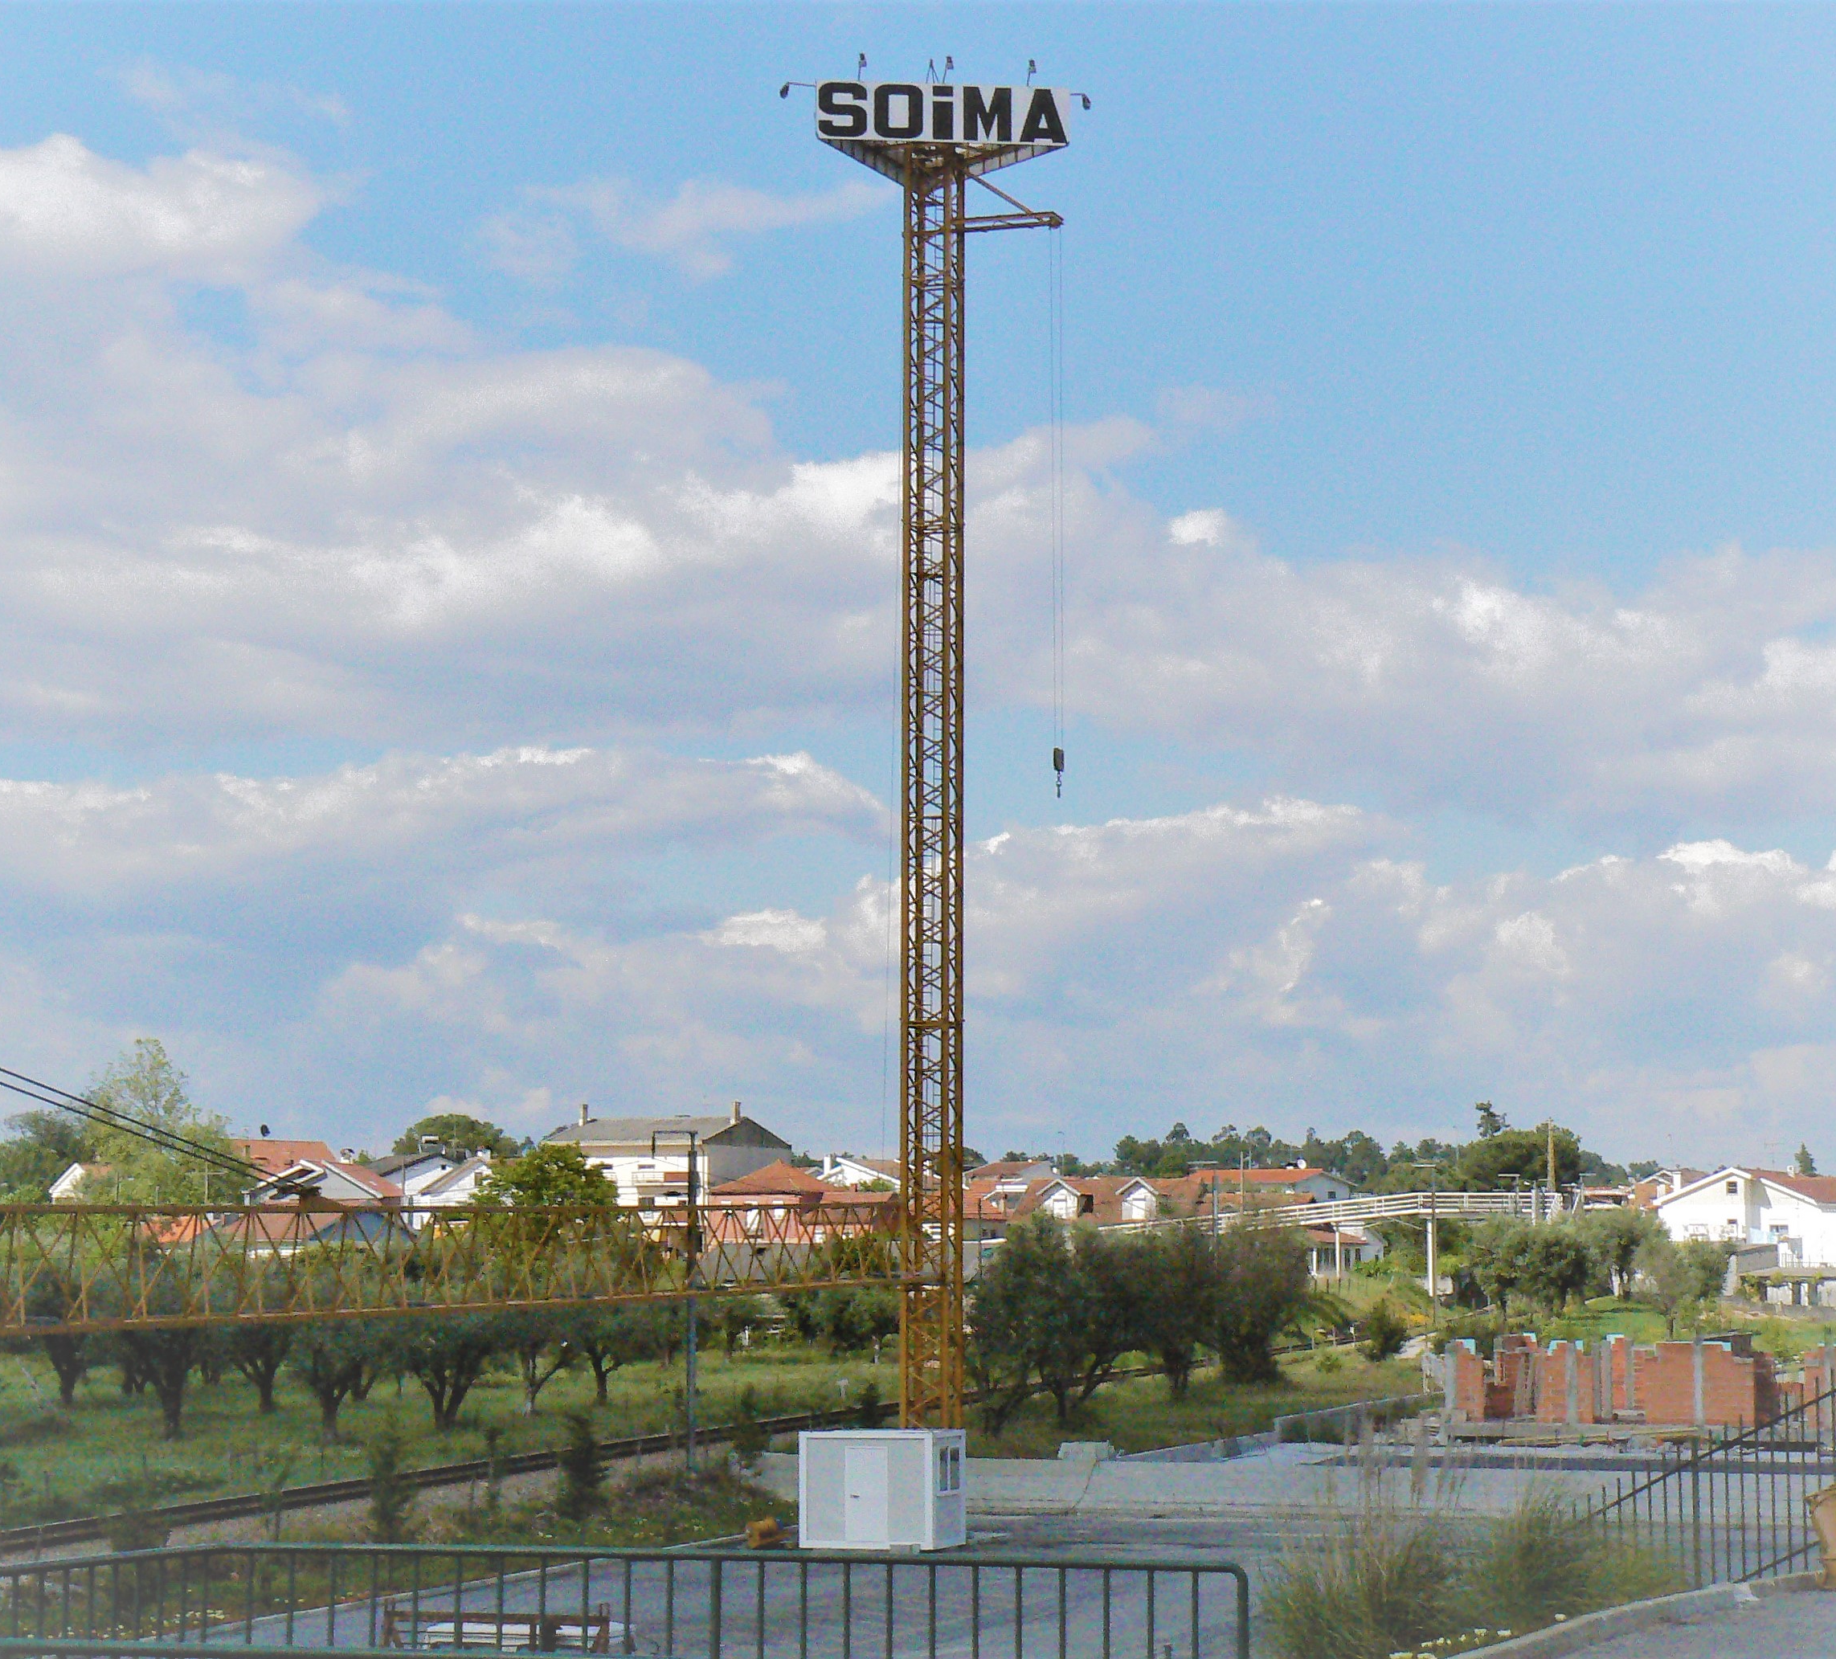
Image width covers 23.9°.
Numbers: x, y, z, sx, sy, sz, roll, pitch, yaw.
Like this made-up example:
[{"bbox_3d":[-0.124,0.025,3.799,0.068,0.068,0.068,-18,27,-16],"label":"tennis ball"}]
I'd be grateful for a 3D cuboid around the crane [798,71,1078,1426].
[{"bbox_3d":[0.340,-0.622,104.139,6.100,34.000,5.500,1,-6,-6],"label":"crane"}]

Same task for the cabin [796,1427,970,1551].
[{"bbox_3d":[-0.750,14.388,94.962,3.040,2.500,2.340,-2,-6,18],"label":"cabin"}]

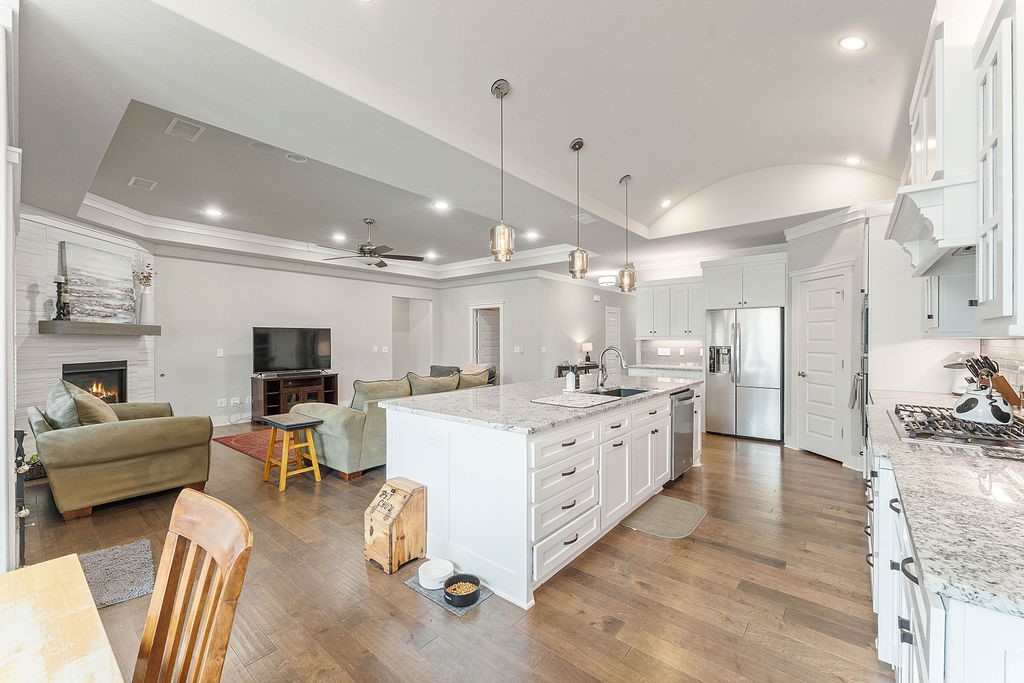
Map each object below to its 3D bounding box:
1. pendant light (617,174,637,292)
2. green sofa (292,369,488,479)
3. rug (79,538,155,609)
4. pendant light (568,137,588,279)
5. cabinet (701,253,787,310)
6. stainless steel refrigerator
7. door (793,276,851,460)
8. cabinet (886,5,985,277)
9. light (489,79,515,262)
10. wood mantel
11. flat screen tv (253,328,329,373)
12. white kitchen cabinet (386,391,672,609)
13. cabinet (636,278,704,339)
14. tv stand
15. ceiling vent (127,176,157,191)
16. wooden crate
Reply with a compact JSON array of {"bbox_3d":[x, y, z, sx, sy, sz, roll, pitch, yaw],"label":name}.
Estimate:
[{"bbox_3d":[1.253,-1.168,4.338,0.168,1.271,0.168,0,0,40],"label":"pendant light"},{"bbox_3d":[-1.259,0.855,5.064,1.060,0.950,2.370,0,0,40],"label":"green sofa"},{"bbox_3d":[-2.320,1.315,2.192,0.520,0.030,0.820,0,0,-42],"label":"rug"},{"bbox_3d":[0.593,-1.181,3.548,0.168,1.252,0.168,0,0,0],"label":"pendant light"},{"bbox_3d":[3.297,-0.788,5.609,0.997,0.694,0.637,0,0,40],"label":"cabinet"},{"bbox_3d":[3.281,0.442,5.578,0.904,1.751,0.732,0,0,40],"label":"stainless steel refrigerator"},{"bbox_3d":[3.538,0.305,4.540,0.050,2.037,0.600,0,0,-6],"label":"door"},{"bbox_3d":[2.188,-0.885,1.884,0.580,1.030,1.070,0,0,40],"label":"cabinet"},{"bbox_3d":[-0.066,-1.182,2.753,0.175,1.270,0.175,0,0,0],"label":"light"},{"bbox_3d":[-4.837,-0.141,4.777,0.220,0.138,1.306,0,0,-5],"label":"wood mantel"},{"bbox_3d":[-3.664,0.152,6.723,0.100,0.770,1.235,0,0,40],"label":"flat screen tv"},{"bbox_3d":[0.304,0.891,3.178,1.230,0.878,2.160,0,0,40],"label":"white kitchen cabinet"},{"bbox_3d":[2.589,-0.497,6.392,1.131,0.947,0.345,0,0,40],"label":"cabinet"},{"bbox_3d":[-3.731,0.965,6.942,0.500,0.730,1.220,0,0,40],"label":"tv stand"},{"bbox_3d":[-4.018,-1.715,4.344,0.370,0.020,0.200,0,0,40],"label":"ceiling vent"},{"bbox_3d":[-0.720,1.119,2.458,0.264,0.443,0.251,0,0,40],"label":"wooden crate"}]

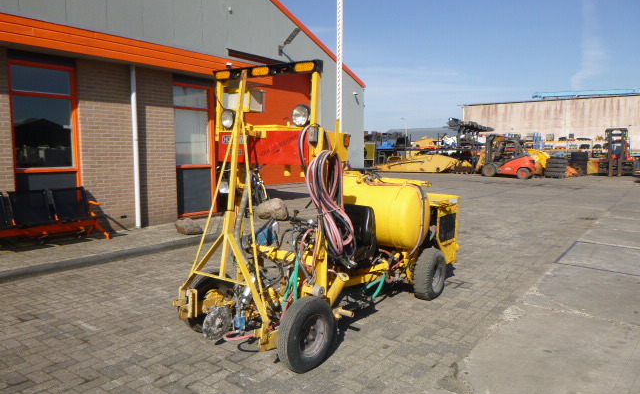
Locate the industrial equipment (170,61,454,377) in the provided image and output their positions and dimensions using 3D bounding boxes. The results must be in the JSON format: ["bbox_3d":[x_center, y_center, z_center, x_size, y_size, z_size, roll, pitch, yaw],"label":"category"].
[{"bbox_3d":[0.247,-0.018,4.366,1.290,2.130,3.140,5,8,37],"label":"industrial equipment"}]

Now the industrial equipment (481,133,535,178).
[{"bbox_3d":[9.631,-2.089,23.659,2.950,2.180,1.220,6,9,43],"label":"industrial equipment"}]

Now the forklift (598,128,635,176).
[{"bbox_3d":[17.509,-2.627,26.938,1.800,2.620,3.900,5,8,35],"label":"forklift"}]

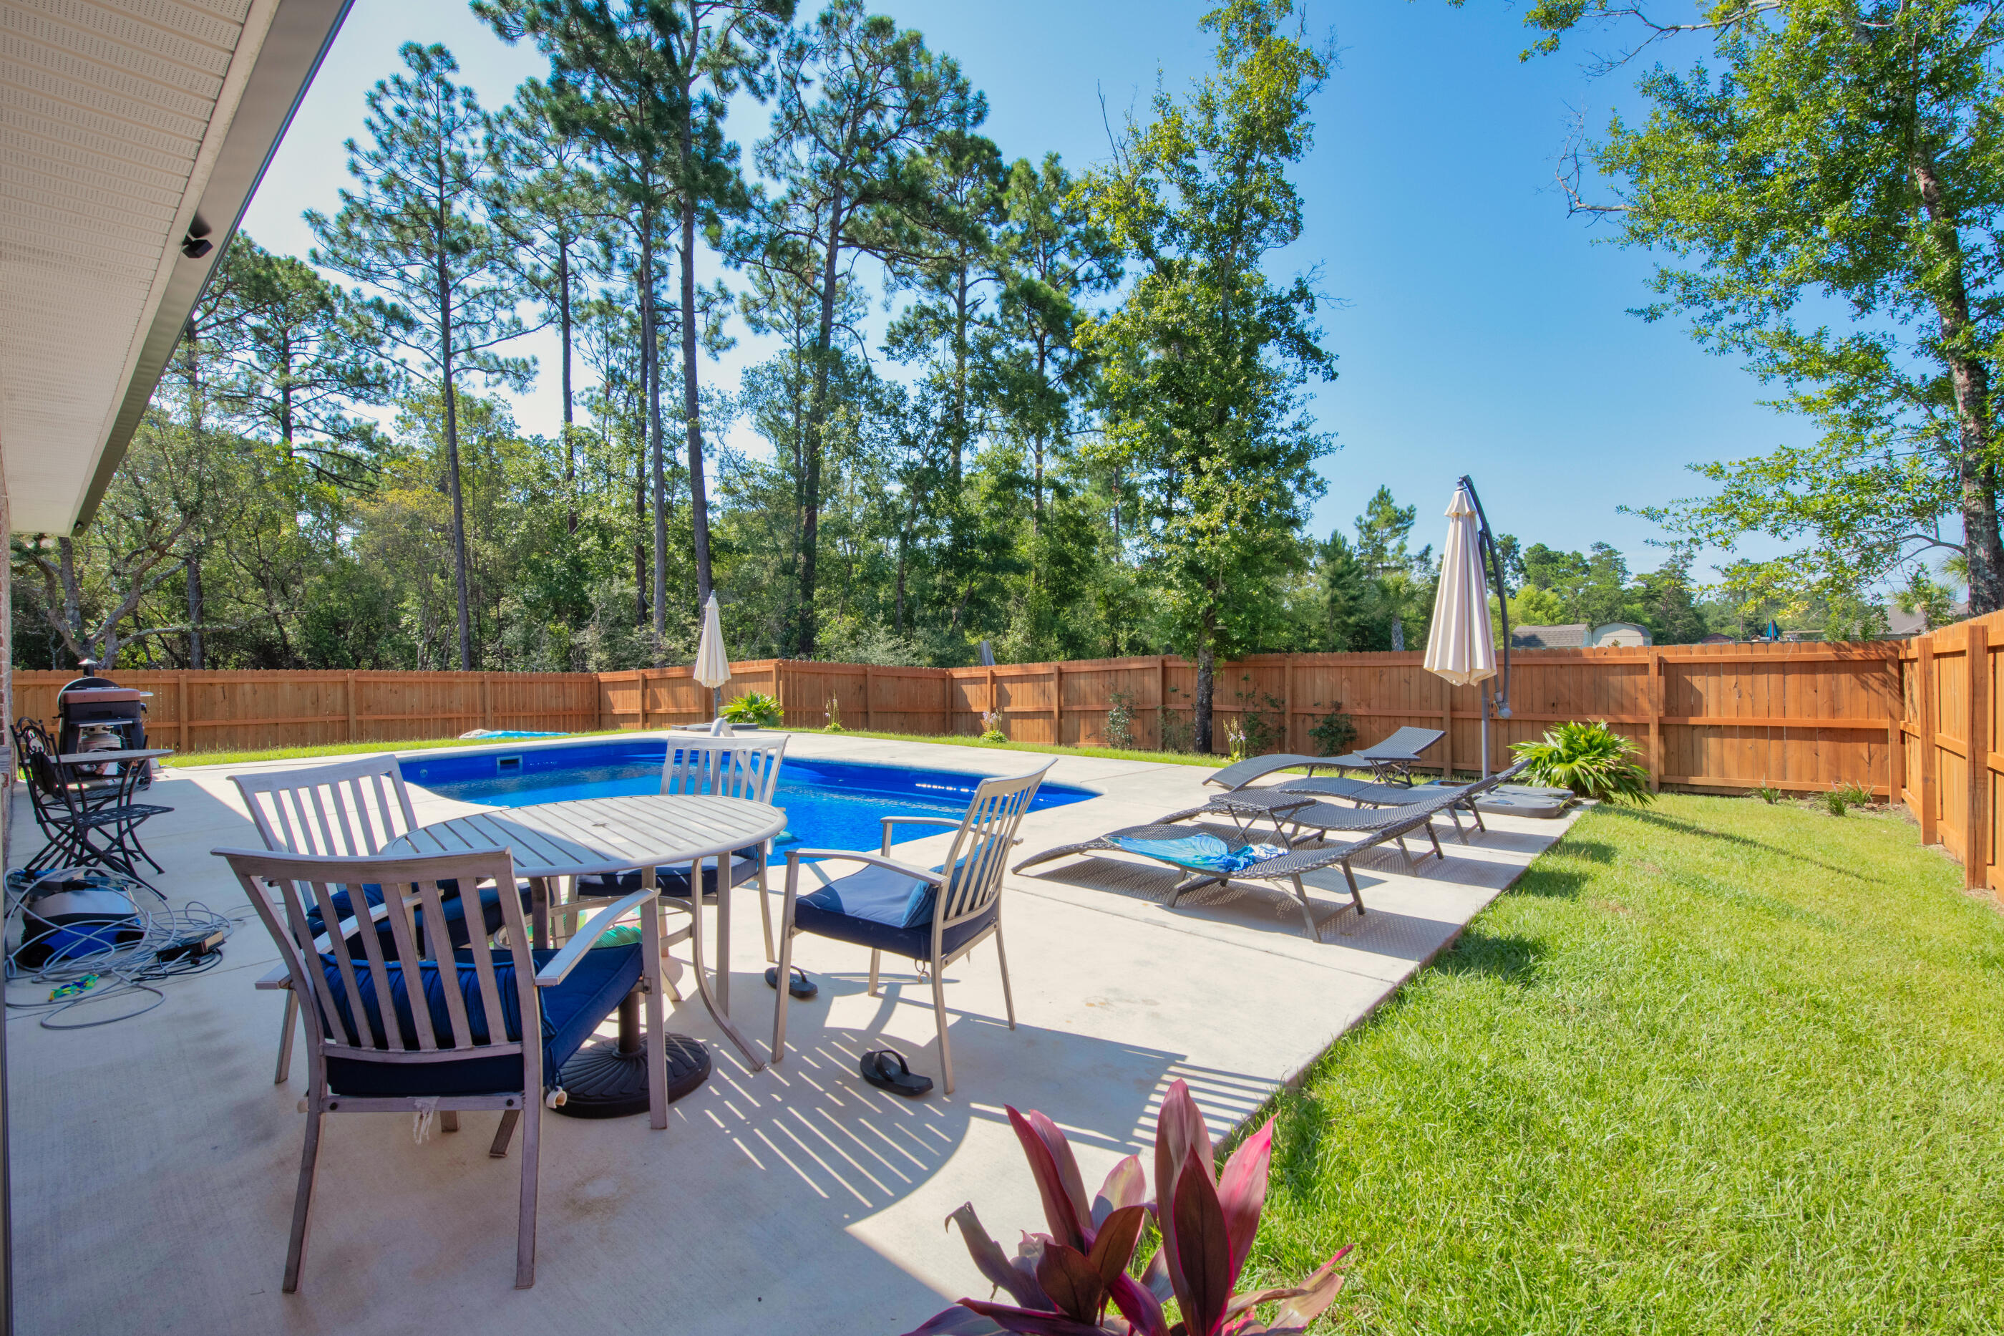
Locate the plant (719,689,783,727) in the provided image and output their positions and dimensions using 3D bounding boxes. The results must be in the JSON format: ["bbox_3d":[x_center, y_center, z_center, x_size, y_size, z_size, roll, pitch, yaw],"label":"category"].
[{"bbox_3d":[-4.400,0.720,15.600,1.100,0.700,1.050,0,1,0],"label":"plant"}]

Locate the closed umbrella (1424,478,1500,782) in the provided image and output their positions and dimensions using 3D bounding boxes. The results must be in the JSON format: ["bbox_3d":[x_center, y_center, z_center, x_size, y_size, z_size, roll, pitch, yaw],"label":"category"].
[{"bbox_3d":[3.880,-0.240,7.420,0.820,2.620,0.680,-1,1,-44],"label":"closed umbrella"}]

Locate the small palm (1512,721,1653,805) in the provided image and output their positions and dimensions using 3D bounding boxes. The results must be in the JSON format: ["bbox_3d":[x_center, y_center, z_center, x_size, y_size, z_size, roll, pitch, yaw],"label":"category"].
[{"bbox_3d":[5.320,0.870,8.250,1.120,0.740,1.080,0,1,0],"label":"small palm"}]

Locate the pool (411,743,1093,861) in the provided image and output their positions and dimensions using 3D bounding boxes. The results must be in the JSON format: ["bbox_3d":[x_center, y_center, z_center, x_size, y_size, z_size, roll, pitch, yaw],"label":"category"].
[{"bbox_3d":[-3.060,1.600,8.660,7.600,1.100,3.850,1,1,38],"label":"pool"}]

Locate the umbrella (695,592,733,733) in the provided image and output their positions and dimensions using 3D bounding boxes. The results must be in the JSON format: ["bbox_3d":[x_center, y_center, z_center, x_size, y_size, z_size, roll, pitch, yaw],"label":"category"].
[{"bbox_3d":[-4.810,-0.110,14.900,0.640,2.360,0.640,0,1,0],"label":"umbrella"}]

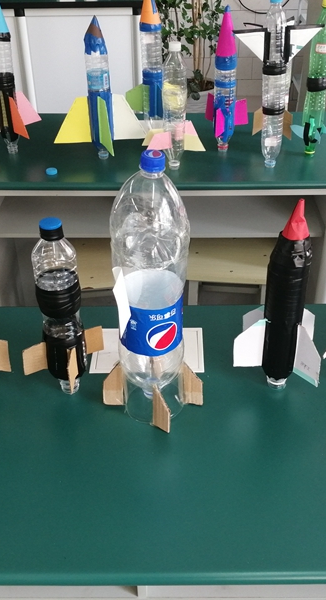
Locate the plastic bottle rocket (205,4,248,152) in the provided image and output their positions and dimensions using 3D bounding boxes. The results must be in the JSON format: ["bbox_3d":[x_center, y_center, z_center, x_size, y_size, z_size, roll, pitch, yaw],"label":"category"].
[{"bbox_3d":[0.176,-0.611,1.693,0.120,0.392,0.120,8,35,12],"label":"plastic bottle rocket"}]

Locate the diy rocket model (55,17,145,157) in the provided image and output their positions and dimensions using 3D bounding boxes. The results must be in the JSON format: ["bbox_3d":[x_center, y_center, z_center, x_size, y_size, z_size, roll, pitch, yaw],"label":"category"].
[{"bbox_3d":[-0.175,-0.573,1.653,0.235,0.373,0.220,-5,34,-7],"label":"diy rocket model"}]

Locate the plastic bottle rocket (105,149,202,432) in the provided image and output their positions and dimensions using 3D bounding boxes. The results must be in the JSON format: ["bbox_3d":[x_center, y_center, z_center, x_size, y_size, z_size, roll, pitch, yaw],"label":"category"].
[{"bbox_3d":[-0.015,0.003,0.871,0.160,0.454,0.155,-8,37,-12],"label":"plastic bottle rocket"}]

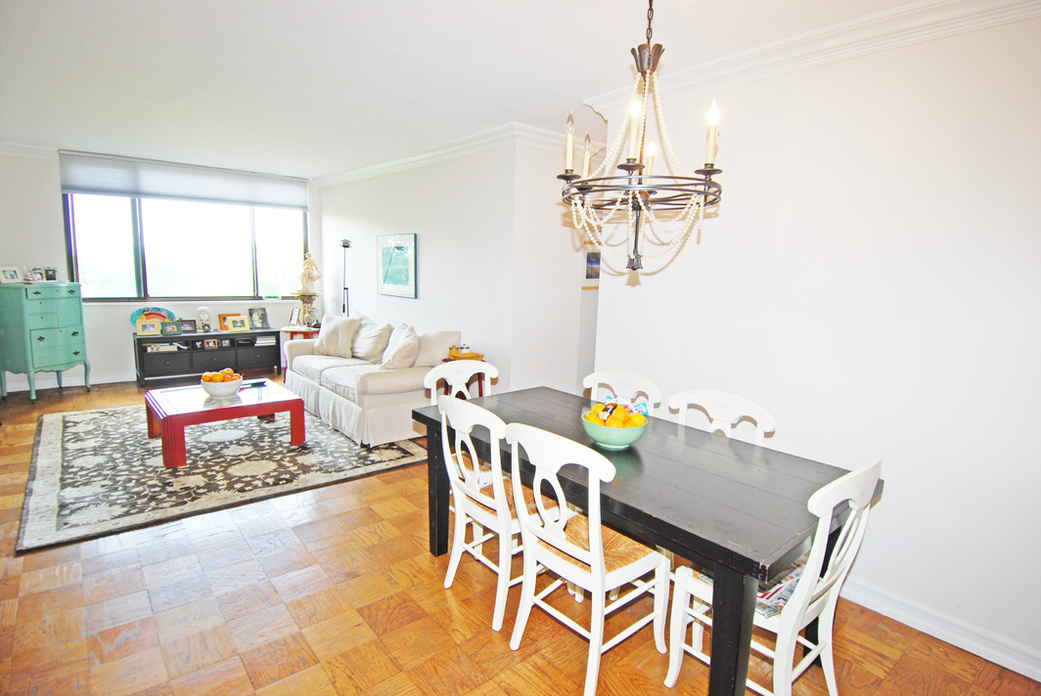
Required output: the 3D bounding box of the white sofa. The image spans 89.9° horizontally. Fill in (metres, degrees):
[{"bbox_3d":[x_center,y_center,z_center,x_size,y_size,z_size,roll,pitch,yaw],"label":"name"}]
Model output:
[{"bbox_3d":[-1.551,0.180,5.148,0.900,0.900,2.240,-6,12,-40],"label":"white sofa"}]

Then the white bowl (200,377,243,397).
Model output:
[{"bbox_3d":[-2.452,0.317,4.264,0.300,0.124,0.300,-6,12,-40],"label":"white bowl"}]

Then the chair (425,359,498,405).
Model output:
[{"bbox_3d":[-0.191,0.561,2.914,0.505,0.945,0.520,-6,12,-40],"label":"chair"}]

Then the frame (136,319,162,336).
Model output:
[{"bbox_3d":[-4.257,-0.229,5.966,0.215,0.170,0.050,-6,12,-40],"label":"frame"}]

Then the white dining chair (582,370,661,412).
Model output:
[{"bbox_3d":[0.347,0.610,2.706,0.520,0.945,0.505,-6,12,-40],"label":"white dining chair"}]

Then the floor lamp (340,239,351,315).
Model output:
[{"bbox_3d":[-2.110,-0.442,6.315,0.250,1.720,0.250,-6,12,-40],"label":"floor lamp"}]

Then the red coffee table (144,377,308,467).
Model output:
[{"bbox_3d":[-2.418,0.557,4.271,0.970,0.370,0.960,-6,12,-40],"label":"red coffee table"}]

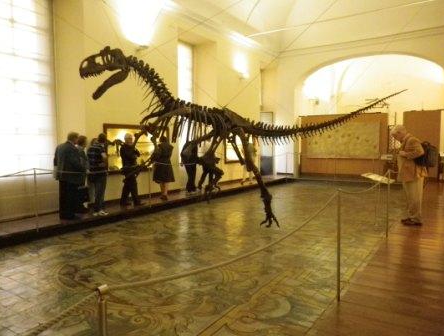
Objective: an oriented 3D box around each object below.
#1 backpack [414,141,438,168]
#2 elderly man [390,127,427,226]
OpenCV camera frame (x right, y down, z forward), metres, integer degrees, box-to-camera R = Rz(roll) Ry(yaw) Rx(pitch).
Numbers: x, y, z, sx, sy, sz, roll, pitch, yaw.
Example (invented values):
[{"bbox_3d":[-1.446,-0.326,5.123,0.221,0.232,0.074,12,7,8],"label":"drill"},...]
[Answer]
[{"bbox_3d":[3.545,-0.233,6.251,0.280,0.470,0.330,2,4,30],"label":"backpack"},{"bbox_3d":[3.298,0.139,6.411,0.540,1.730,0.490,1,4,25],"label":"elderly man"}]

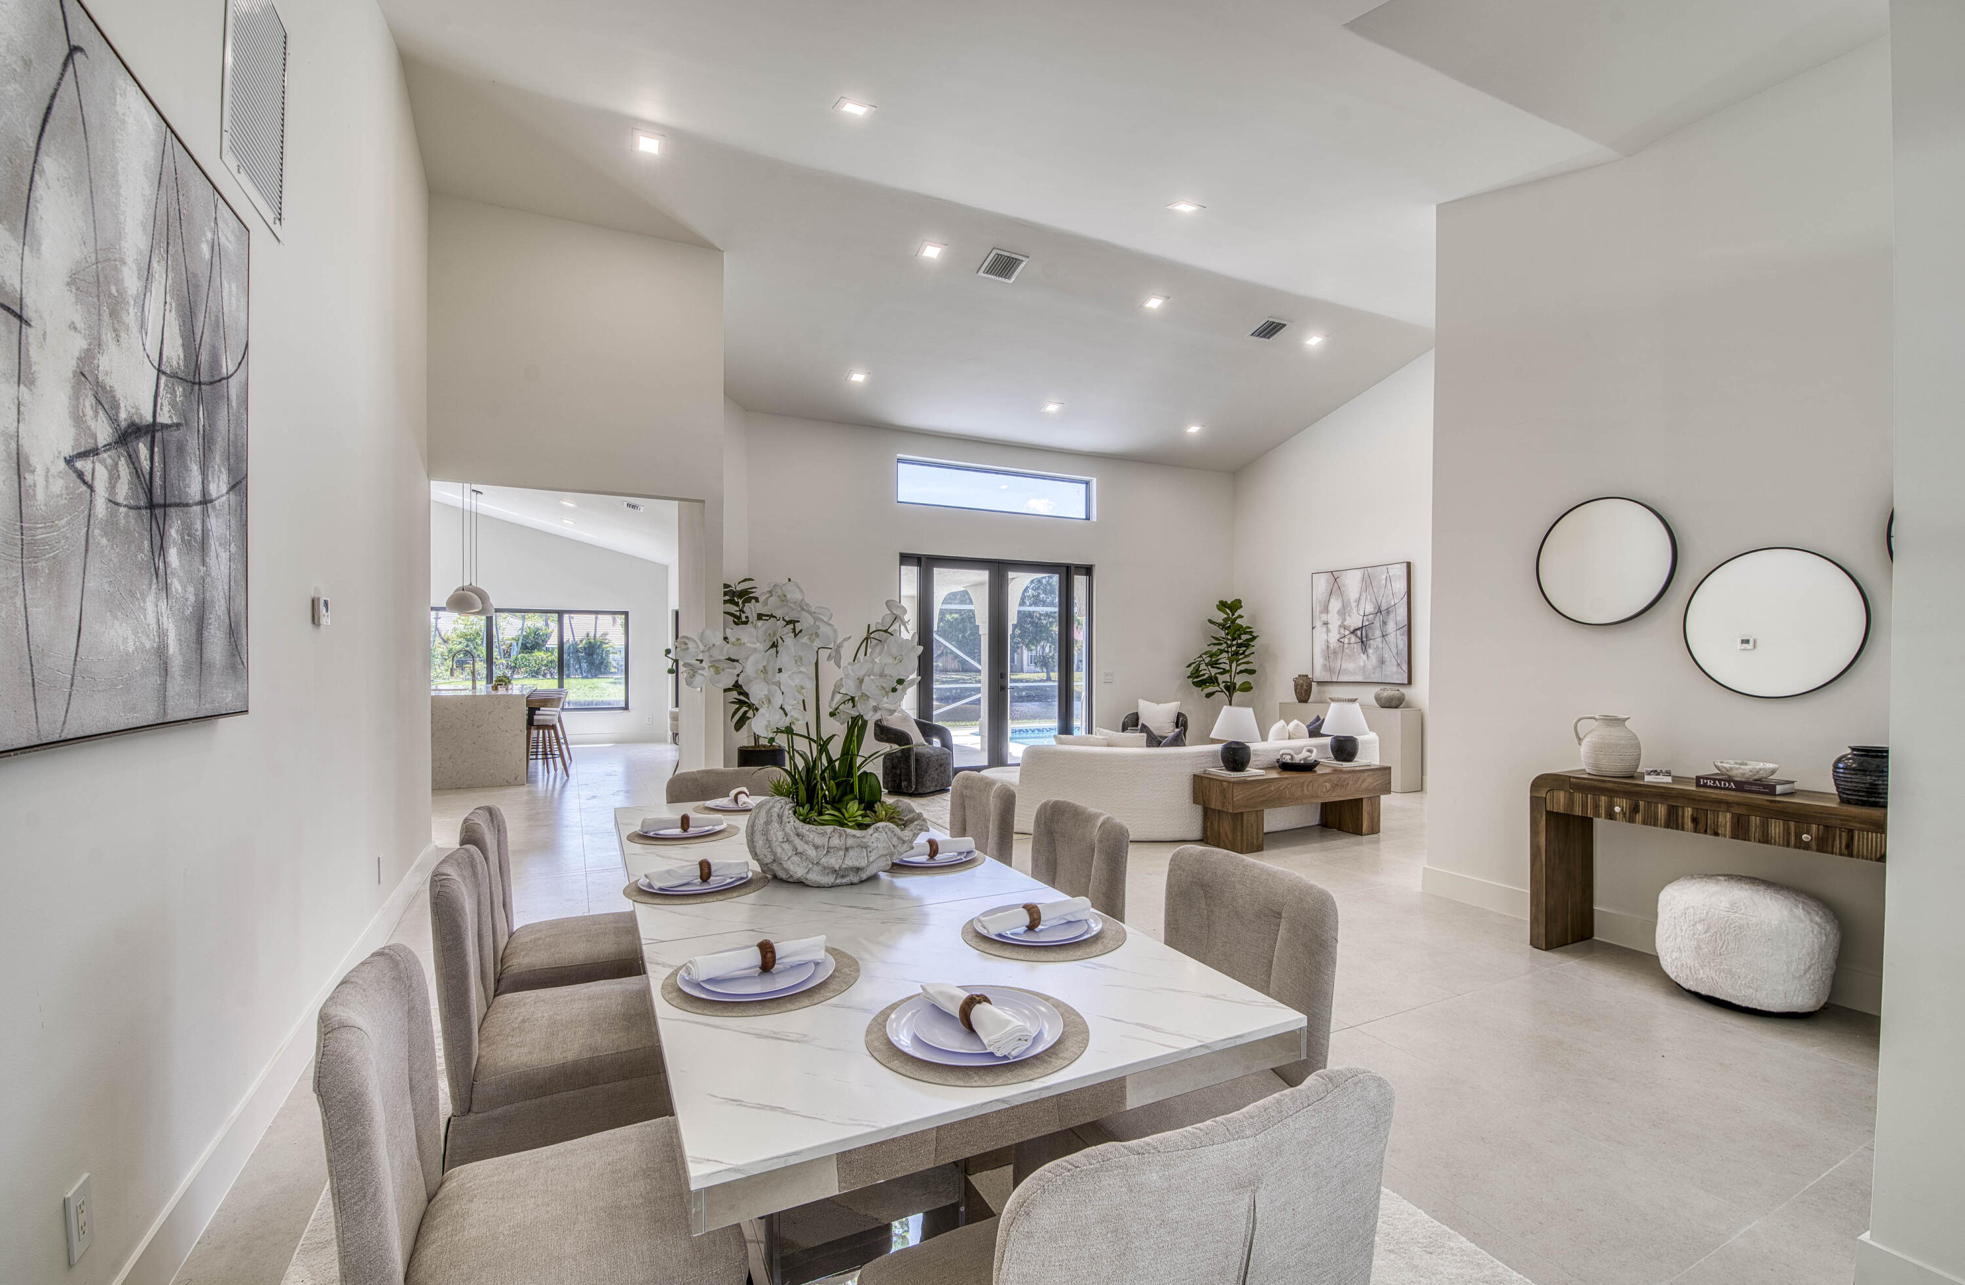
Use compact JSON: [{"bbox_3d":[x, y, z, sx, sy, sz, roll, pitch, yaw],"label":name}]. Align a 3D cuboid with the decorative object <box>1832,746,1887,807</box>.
[{"bbox_3d":[3.317,0.498,3.038,0.230,0.225,0.230,1,-1,-26],"label":"decorative object"}]

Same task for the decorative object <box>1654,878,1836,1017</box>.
[{"bbox_3d":[2.997,1.199,3.240,0.510,0.430,0.520,1,-1,-26],"label":"decorative object"}]

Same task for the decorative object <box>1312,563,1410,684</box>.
[{"bbox_3d":[4.155,-0.185,9.091,0.050,1.280,1.250,1,-1,-26],"label":"decorative object"}]

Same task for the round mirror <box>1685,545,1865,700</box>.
[{"bbox_3d":[3.311,-0.080,3.441,0.030,0.610,0.610,1,-1,-26],"label":"round mirror"}]

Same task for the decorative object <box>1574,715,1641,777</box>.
[{"bbox_3d":[2.897,0.479,3.807,0.250,0.275,0.220,0,-1,38],"label":"decorative object"}]

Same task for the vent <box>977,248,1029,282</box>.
[{"bbox_3d":[0.168,-3.041,6.599,0.325,0.030,0.325,0,-14,-26],"label":"vent"}]

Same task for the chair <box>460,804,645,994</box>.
[{"bbox_3d":[-1.282,0.963,2.563,0.570,0.900,0.470,1,-1,-26],"label":"chair"}]

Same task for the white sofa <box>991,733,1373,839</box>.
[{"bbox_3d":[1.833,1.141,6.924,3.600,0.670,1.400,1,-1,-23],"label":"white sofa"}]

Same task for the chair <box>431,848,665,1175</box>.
[{"bbox_3d":[-1.015,0.964,2.032,0.570,0.895,0.480,0,-1,-26],"label":"chair"}]

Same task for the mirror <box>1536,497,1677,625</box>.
[{"bbox_3d":[2.951,-0.381,3.896,0.040,0.590,0.590,1,-1,-26],"label":"mirror"}]

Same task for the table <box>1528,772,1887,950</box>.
[{"bbox_3d":[3.034,1.020,3.327,0.370,0.790,1.360,1,-1,-26],"label":"table"}]

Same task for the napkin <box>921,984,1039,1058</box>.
[{"bbox_3d":[-0.011,0.575,1.273,0.070,0.050,0.205,1,-1,-38],"label":"napkin"}]

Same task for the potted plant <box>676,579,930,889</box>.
[{"bbox_3d":[-0.493,0.236,2.219,0.620,0.785,0.470,1,-1,-26],"label":"potted plant"}]

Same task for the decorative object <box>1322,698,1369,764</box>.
[{"bbox_3d":[2.827,0.694,6.376,0.350,0.480,0.350,1,-1,-26],"label":"decorative object"}]

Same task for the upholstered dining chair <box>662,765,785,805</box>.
[{"bbox_3d":[-0.942,0.947,3.175,0.520,0.890,0.620,1,-1,-26],"label":"upholstered dining chair"}]

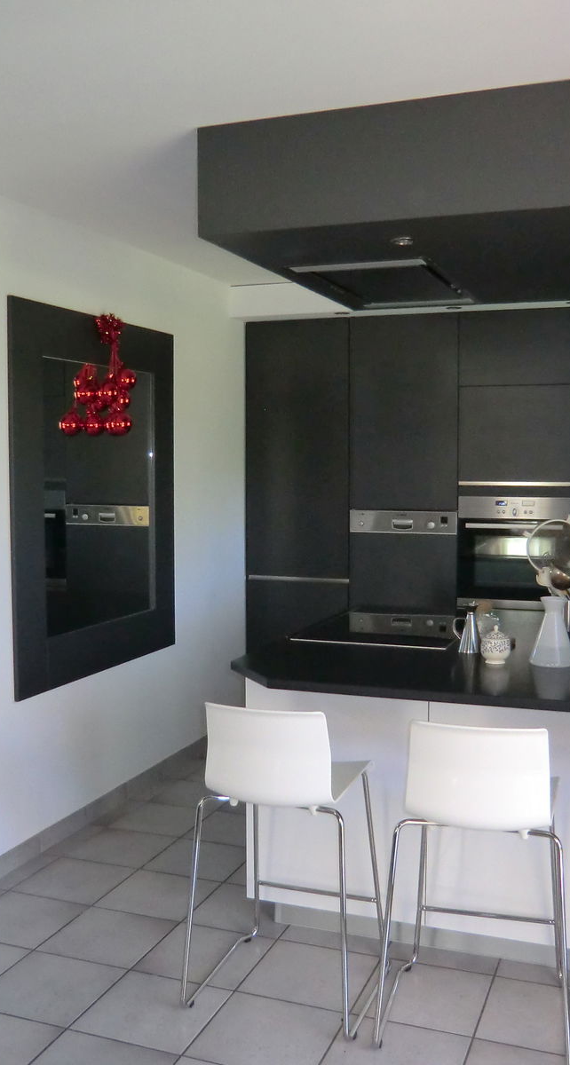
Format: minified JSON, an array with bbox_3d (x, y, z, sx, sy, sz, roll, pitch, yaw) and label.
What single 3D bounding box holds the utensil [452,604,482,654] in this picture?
[{"bbox_3d":[0.649,0.339,3.471,0.104,0.165,0.068,1,4,20],"label":"utensil"}]

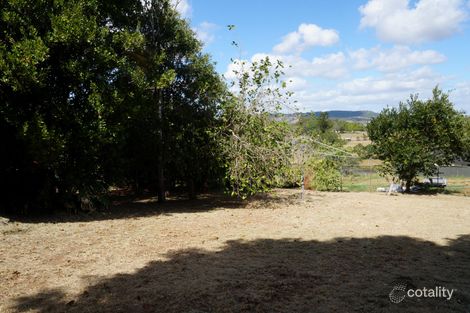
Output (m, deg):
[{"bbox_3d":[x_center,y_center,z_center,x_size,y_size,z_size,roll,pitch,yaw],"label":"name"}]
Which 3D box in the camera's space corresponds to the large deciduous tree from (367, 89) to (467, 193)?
[{"bbox_3d":[8.200,-0.800,16.000,4.300,4.800,4.100,0,6,0],"label":"large deciduous tree"}]

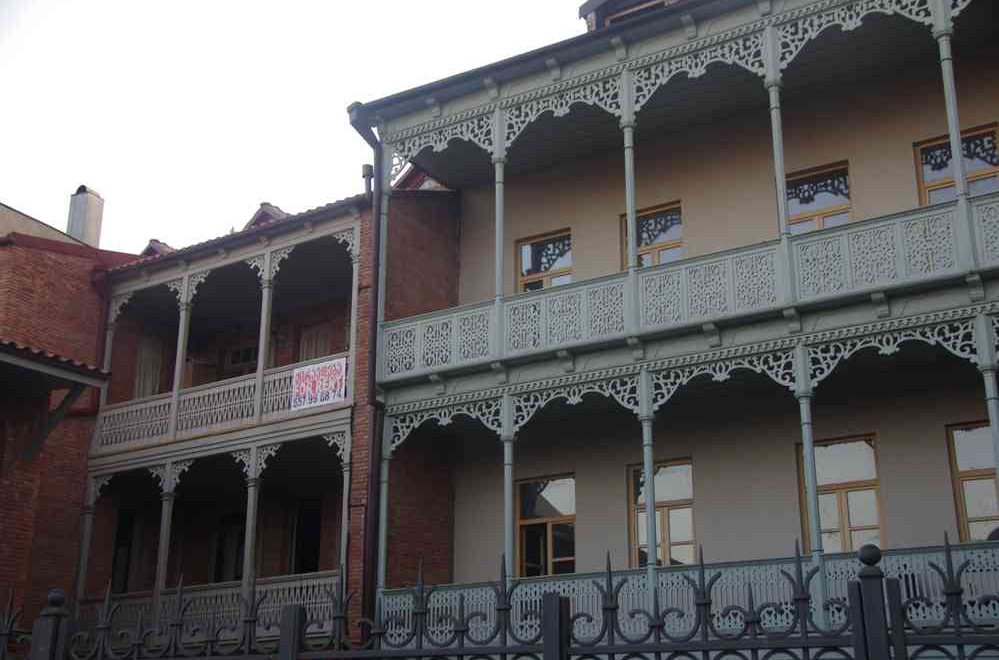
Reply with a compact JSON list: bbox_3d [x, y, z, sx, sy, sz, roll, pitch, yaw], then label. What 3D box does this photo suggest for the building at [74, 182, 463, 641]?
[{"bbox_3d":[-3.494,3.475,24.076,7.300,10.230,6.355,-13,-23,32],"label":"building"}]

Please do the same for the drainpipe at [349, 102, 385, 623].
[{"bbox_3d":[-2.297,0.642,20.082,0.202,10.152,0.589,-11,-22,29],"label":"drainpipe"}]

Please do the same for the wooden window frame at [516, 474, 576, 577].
[{"bbox_3d":[0.817,3.614,20.657,1.246,2.165,0.124,-11,-22,29],"label":"wooden window frame"}]

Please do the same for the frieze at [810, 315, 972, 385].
[{"bbox_3d":[5.279,0.315,16.044,2.236,0.581,0.062,-11,-22,29],"label":"frieze"}]

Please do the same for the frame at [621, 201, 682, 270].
[{"bbox_3d":[2.715,-1.165,21.104,1.232,2.169,0.124,-11,-22,29],"label":"frame"}]

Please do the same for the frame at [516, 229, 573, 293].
[{"bbox_3d":[0.834,-0.784,22.165,1.240,2.163,0.124,-11,-22,29],"label":"frame"}]

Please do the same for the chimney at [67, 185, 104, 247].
[{"bbox_3d":[-9.612,-2.572,27.771,0.680,1.550,0.500,-11,-22,29],"label":"chimney"}]

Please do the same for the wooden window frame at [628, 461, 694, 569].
[{"bbox_3d":[2.683,3.232,19.605,1.232,2.180,0.124,-11,-22,29],"label":"wooden window frame"}]

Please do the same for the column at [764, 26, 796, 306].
[{"bbox_3d":[4.115,-2.497,17.370,0.233,4.479,0.233,-11,-22,29],"label":"column"}]

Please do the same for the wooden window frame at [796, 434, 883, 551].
[{"bbox_3d":[5.229,2.724,18.168,1.261,2.172,0.124,-11,-22,29],"label":"wooden window frame"}]

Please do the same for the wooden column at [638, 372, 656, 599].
[{"bbox_3d":[2.200,2.432,17.264,0.202,3.797,0.202,-11,-22,29],"label":"wooden column"}]

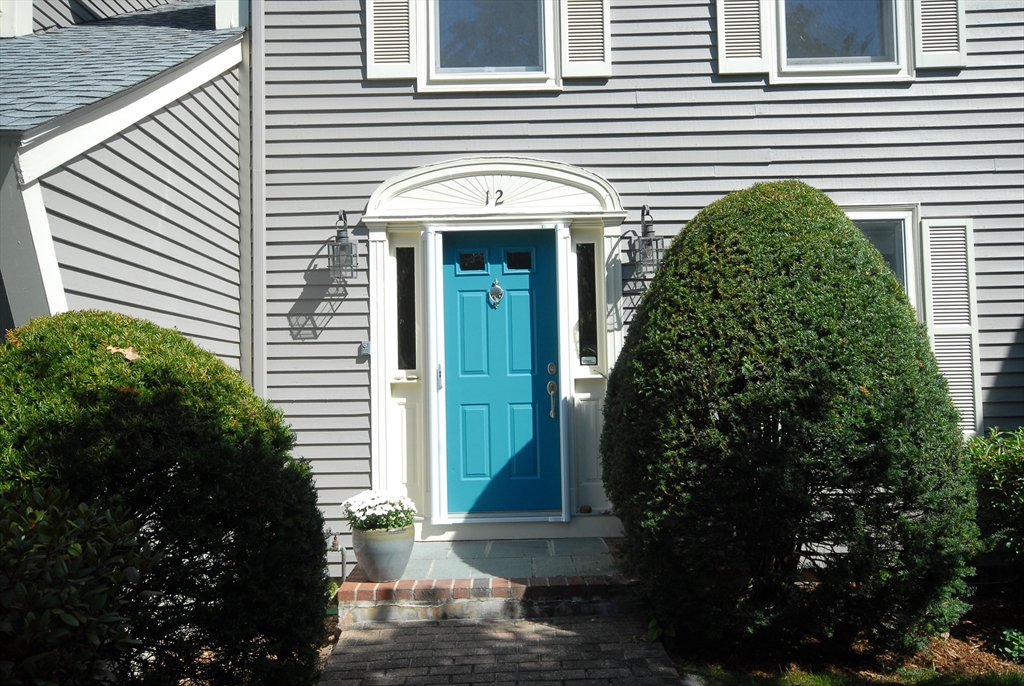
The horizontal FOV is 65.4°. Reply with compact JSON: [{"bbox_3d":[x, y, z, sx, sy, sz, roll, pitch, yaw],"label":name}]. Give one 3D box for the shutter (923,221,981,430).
[{"bbox_3d":[3.085,-0.113,5.597,0.355,1.515,0.035,-1,-3,1],"label":"shutter"}]

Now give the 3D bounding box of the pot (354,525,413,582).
[{"bbox_3d":[-0.729,1.199,4.539,0.353,0.268,0.353,-1,-3,0],"label":"pot"}]

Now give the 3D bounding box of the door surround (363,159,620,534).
[{"bbox_3d":[-0.103,0.030,5.645,1.871,2.685,0.190,-1,-3,1],"label":"door surround"}]

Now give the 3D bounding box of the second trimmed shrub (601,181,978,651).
[{"bbox_3d":[1.581,0.278,4.615,2.087,2.436,1.961,-1,-3,1],"label":"second trimmed shrub"}]

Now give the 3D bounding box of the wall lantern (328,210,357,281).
[{"bbox_3d":[-1.175,-0.687,5.572,0.171,0.489,0.220,-1,-3,1],"label":"wall lantern"}]

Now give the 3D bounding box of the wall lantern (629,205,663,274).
[{"bbox_3d":[0.959,-0.720,5.553,0.171,0.488,0.220,-1,-3,1],"label":"wall lantern"}]

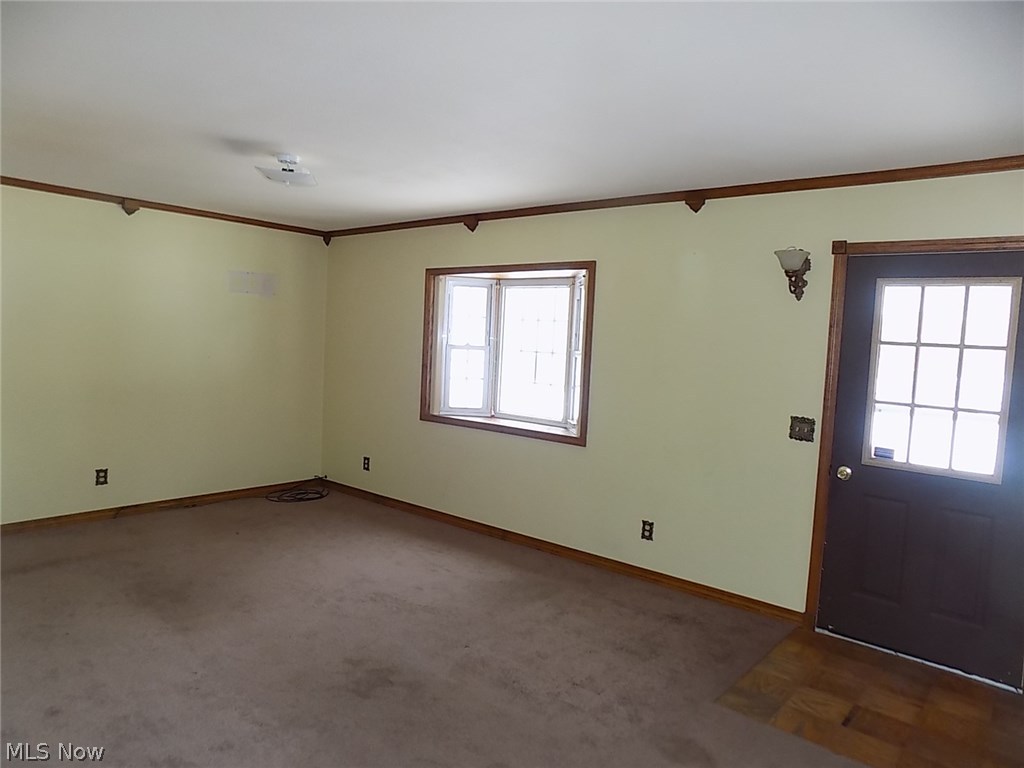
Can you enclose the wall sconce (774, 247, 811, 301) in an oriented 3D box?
[{"bbox_3d":[1.515,-0.596,3.658,0.182,0.280,0.230,6,5,39],"label":"wall sconce"}]

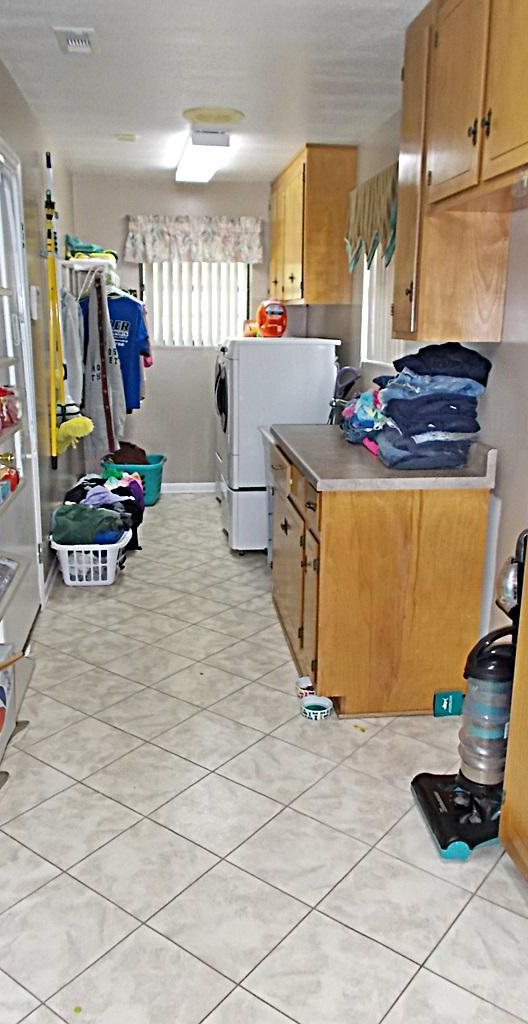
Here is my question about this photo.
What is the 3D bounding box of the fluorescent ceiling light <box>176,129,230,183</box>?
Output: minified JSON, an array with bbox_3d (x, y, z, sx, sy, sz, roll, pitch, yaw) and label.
[{"bbox_3d":[-0.422,-2.373,5.142,0.220,0.105,1.200,-2,14,-10],"label":"fluorescent ceiling light"}]

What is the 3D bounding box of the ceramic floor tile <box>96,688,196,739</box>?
[{"bbox_3d":[-0.444,0.776,2.956,0.303,0.010,0.303,11,17,36],"label":"ceramic floor tile"}]

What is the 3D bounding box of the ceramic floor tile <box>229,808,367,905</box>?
[{"bbox_3d":[0.102,0.974,2.186,0.305,0.012,0.305,11,17,36],"label":"ceramic floor tile"}]

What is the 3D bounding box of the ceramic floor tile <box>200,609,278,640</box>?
[{"bbox_3d":[-0.131,0.563,3.836,0.302,0.010,0.302,11,17,36],"label":"ceramic floor tile"}]

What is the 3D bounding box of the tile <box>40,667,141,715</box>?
[{"bbox_3d":[-0.686,0.730,3.135,0.303,0.010,0.303,11,17,36],"label":"tile"}]

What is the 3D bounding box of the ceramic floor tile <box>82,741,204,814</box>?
[{"bbox_3d":[-0.385,0.881,2.545,0.305,0.012,0.305,11,17,36],"label":"ceramic floor tile"}]

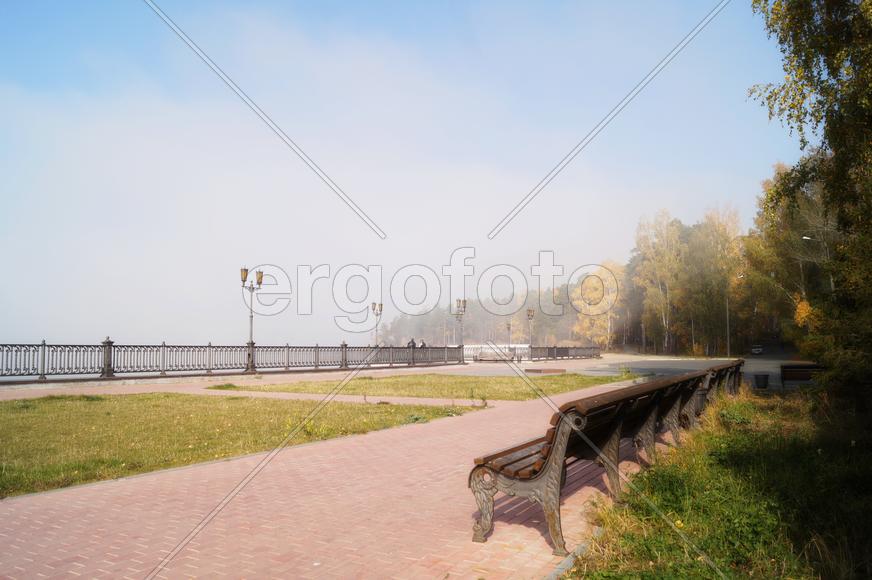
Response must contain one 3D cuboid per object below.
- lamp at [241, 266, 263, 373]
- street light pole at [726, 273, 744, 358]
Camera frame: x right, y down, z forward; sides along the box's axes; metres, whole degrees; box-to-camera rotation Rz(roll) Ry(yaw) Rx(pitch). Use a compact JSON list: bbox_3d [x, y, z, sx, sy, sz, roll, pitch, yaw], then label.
[{"bbox_3d":[-8.128,1.272,28.793,0.450,4.720,1.220,-3,-6,32],"label":"lamp"},{"bbox_3d":[34.338,2.832,75.037,1.800,9.842,0.320,-3,-6,30],"label":"street light pole"}]

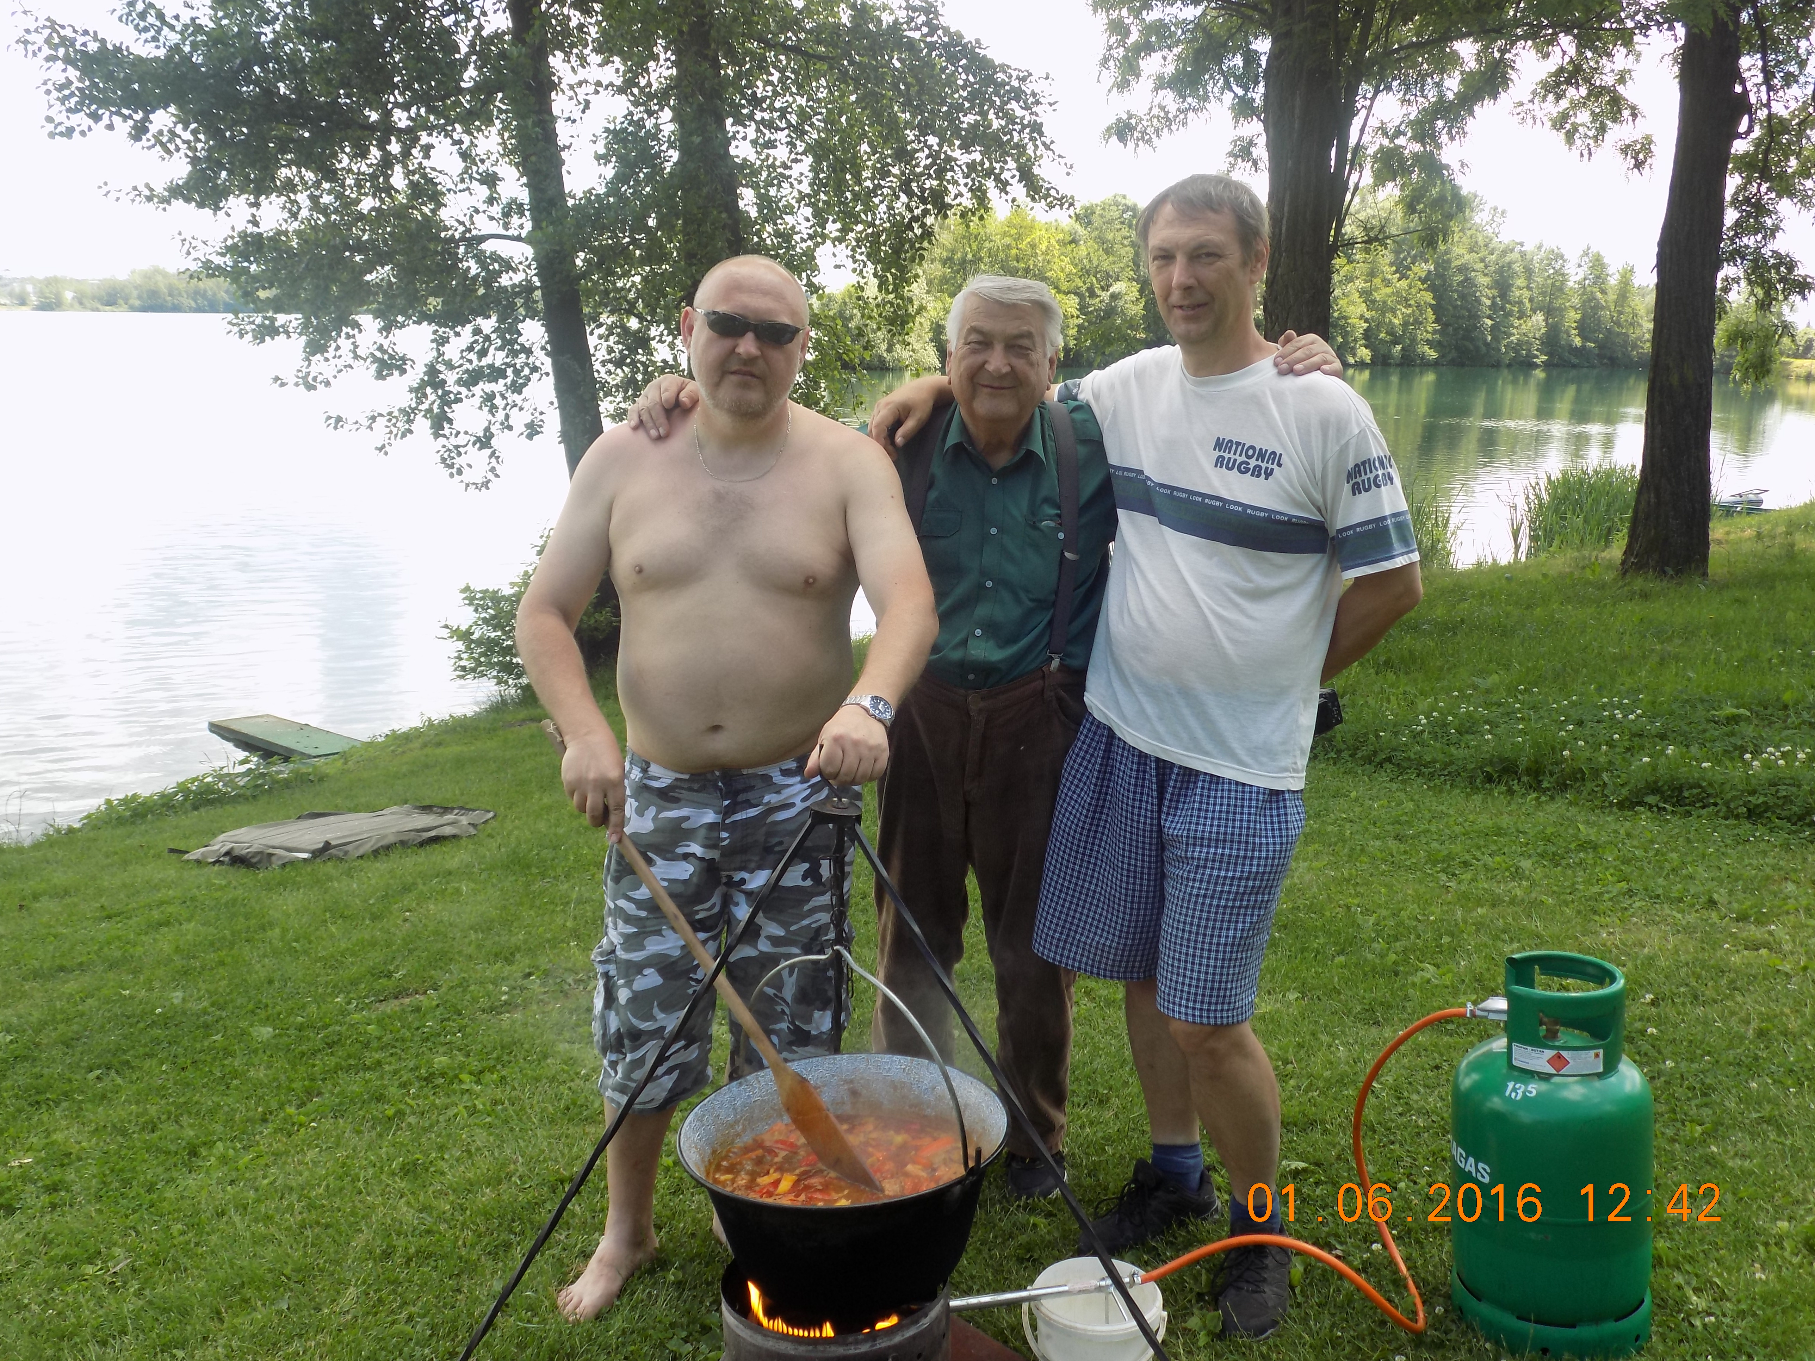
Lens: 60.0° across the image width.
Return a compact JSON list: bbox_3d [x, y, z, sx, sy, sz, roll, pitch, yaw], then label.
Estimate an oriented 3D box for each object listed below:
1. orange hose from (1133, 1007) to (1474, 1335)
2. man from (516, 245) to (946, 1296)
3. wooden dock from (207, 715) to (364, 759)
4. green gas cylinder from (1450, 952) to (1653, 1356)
[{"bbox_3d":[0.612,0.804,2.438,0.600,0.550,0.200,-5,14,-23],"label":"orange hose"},{"bbox_3d":[-0.292,0.231,2.541,0.660,1.760,0.560,0,13,-3],"label":"man"},{"bbox_3d":[-3.308,0.352,8.433,1.125,0.120,0.357,11,17,39],"label":"wooden dock"},{"bbox_3d":[1.053,0.748,2.558,0.300,0.580,0.300,3,13,23],"label":"green gas cylinder"}]

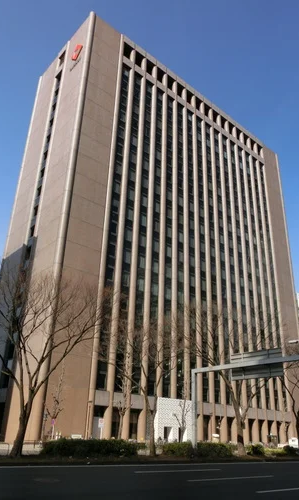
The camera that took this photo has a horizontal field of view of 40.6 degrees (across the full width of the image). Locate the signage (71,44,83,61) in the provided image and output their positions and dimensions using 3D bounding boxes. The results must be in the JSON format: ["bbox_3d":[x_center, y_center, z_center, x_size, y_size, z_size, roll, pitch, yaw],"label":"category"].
[{"bbox_3d":[-14.253,-38.964,79.383,0.400,4.800,3.400,22,-31,-36],"label":"signage"}]

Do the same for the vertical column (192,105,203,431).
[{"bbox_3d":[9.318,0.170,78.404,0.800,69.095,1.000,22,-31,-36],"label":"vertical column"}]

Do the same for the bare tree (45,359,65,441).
[{"bbox_3d":[-10.890,16.991,45.345,2.243,9.348,2.130,22,-31,-36],"label":"bare tree"}]

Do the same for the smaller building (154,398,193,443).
[{"bbox_3d":[3.096,26.388,61.345,7.830,6.813,3.200,22,-31,-36],"label":"smaller building"}]

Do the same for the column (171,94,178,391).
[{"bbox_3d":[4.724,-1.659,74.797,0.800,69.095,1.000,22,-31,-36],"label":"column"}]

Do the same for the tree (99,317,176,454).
[{"bbox_3d":[-0.766,10.001,30.561,5.592,10.000,5.313,2,-25,1],"label":"tree"}]

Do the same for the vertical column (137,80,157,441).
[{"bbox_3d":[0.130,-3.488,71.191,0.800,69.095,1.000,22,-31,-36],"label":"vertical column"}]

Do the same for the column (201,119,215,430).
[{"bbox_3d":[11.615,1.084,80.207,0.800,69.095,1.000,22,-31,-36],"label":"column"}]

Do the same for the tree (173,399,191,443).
[{"bbox_3d":[4.530,24.398,56.907,2.533,6.593,2.406,22,-31,-36],"label":"tree"}]

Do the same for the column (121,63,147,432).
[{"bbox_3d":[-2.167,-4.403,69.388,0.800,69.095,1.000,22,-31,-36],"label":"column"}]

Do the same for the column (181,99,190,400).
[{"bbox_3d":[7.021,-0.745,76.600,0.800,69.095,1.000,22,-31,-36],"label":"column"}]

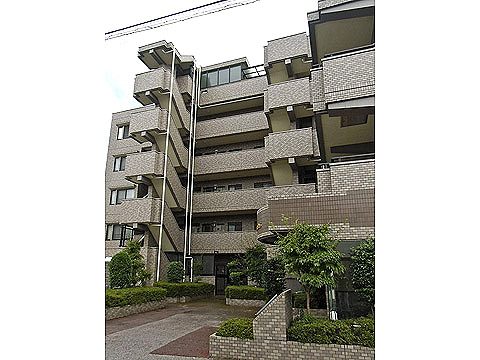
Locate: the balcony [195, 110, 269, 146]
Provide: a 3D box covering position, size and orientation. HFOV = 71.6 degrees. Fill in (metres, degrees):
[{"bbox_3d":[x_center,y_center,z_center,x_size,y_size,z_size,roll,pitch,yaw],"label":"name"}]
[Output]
[{"bbox_3d":[-0.503,-3.782,24.759,5.450,1.450,1.400,-6,-18,18],"label":"balcony"}]

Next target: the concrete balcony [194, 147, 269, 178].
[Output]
[{"bbox_3d":[-0.497,-1.130,23.959,5.450,1.530,1.400,-6,-18,18],"label":"concrete balcony"}]

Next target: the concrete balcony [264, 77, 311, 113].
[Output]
[{"bbox_3d":[2.738,-4.238,18.081,2.750,1.450,1.600,-6,-18,18],"label":"concrete balcony"}]

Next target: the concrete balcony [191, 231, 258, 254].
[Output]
[{"bbox_3d":[-0.696,4.282,22.402,5.000,1.390,1.400,-6,-18,18],"label":"concrete balcony"}]

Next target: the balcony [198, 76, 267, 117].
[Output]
[{"bbox_3d":[-0.463,-6.525,25.570,5.550,1.530,1.400,-6,-18,18],"label":"balcony"}]

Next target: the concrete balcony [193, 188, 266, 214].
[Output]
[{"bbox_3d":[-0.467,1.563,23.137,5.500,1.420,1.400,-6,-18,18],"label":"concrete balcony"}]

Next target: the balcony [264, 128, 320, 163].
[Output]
[{"bbox_3d":[2.744,-1.548,17.269,2.750,1.430,1.600,-6,-18,18],"label":"balcony"}]

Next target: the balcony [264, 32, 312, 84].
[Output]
[{"bbox_3d":[2.780,-6.930,19.042,2.750,1.460,1.900,-6,-18,18],"label":"balcony"}]

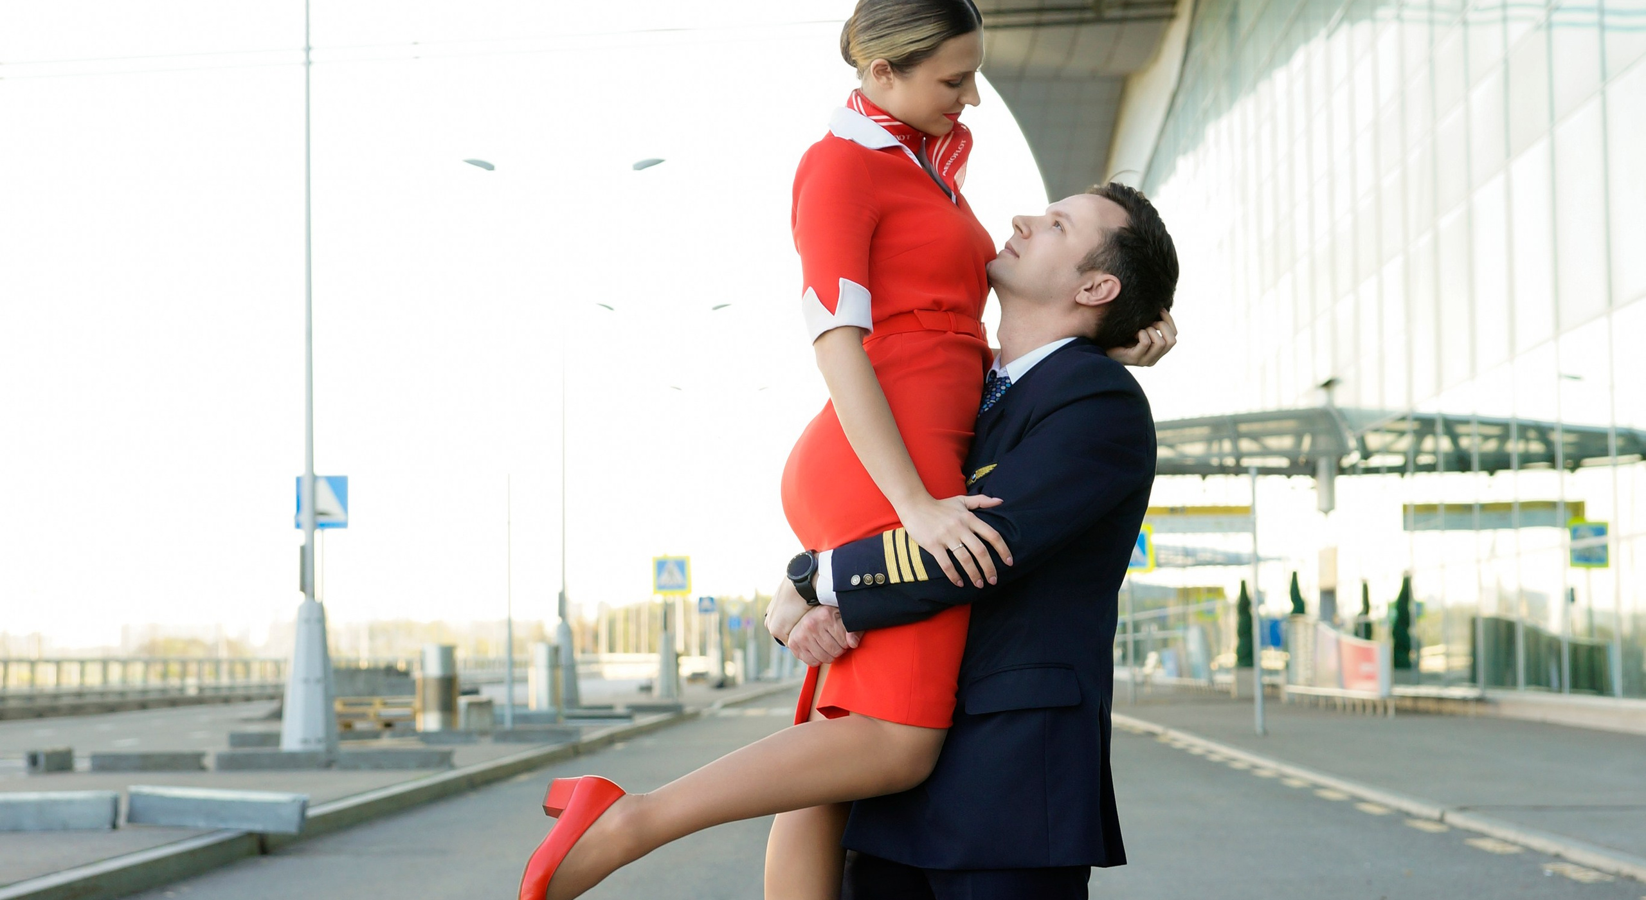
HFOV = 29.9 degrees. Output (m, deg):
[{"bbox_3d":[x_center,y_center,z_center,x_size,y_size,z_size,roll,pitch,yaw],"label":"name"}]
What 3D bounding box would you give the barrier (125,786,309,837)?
[{"bbox_3d":[-3.420,2.059,17.538,1.000,0.200,0.200,1,-4,8],"label":"barrier"}]

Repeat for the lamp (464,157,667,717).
[{"bbox_3d":[-4.168,-0.215,50.105,3.340,9.110,0.500,0,-4,1],"label":"lamp"}]

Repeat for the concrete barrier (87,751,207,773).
[{"bbox_3d":[-5.832,2.709,26.737,1.000,0.165,0.190,0,-4,-7],"label":"concrete barrier"}]

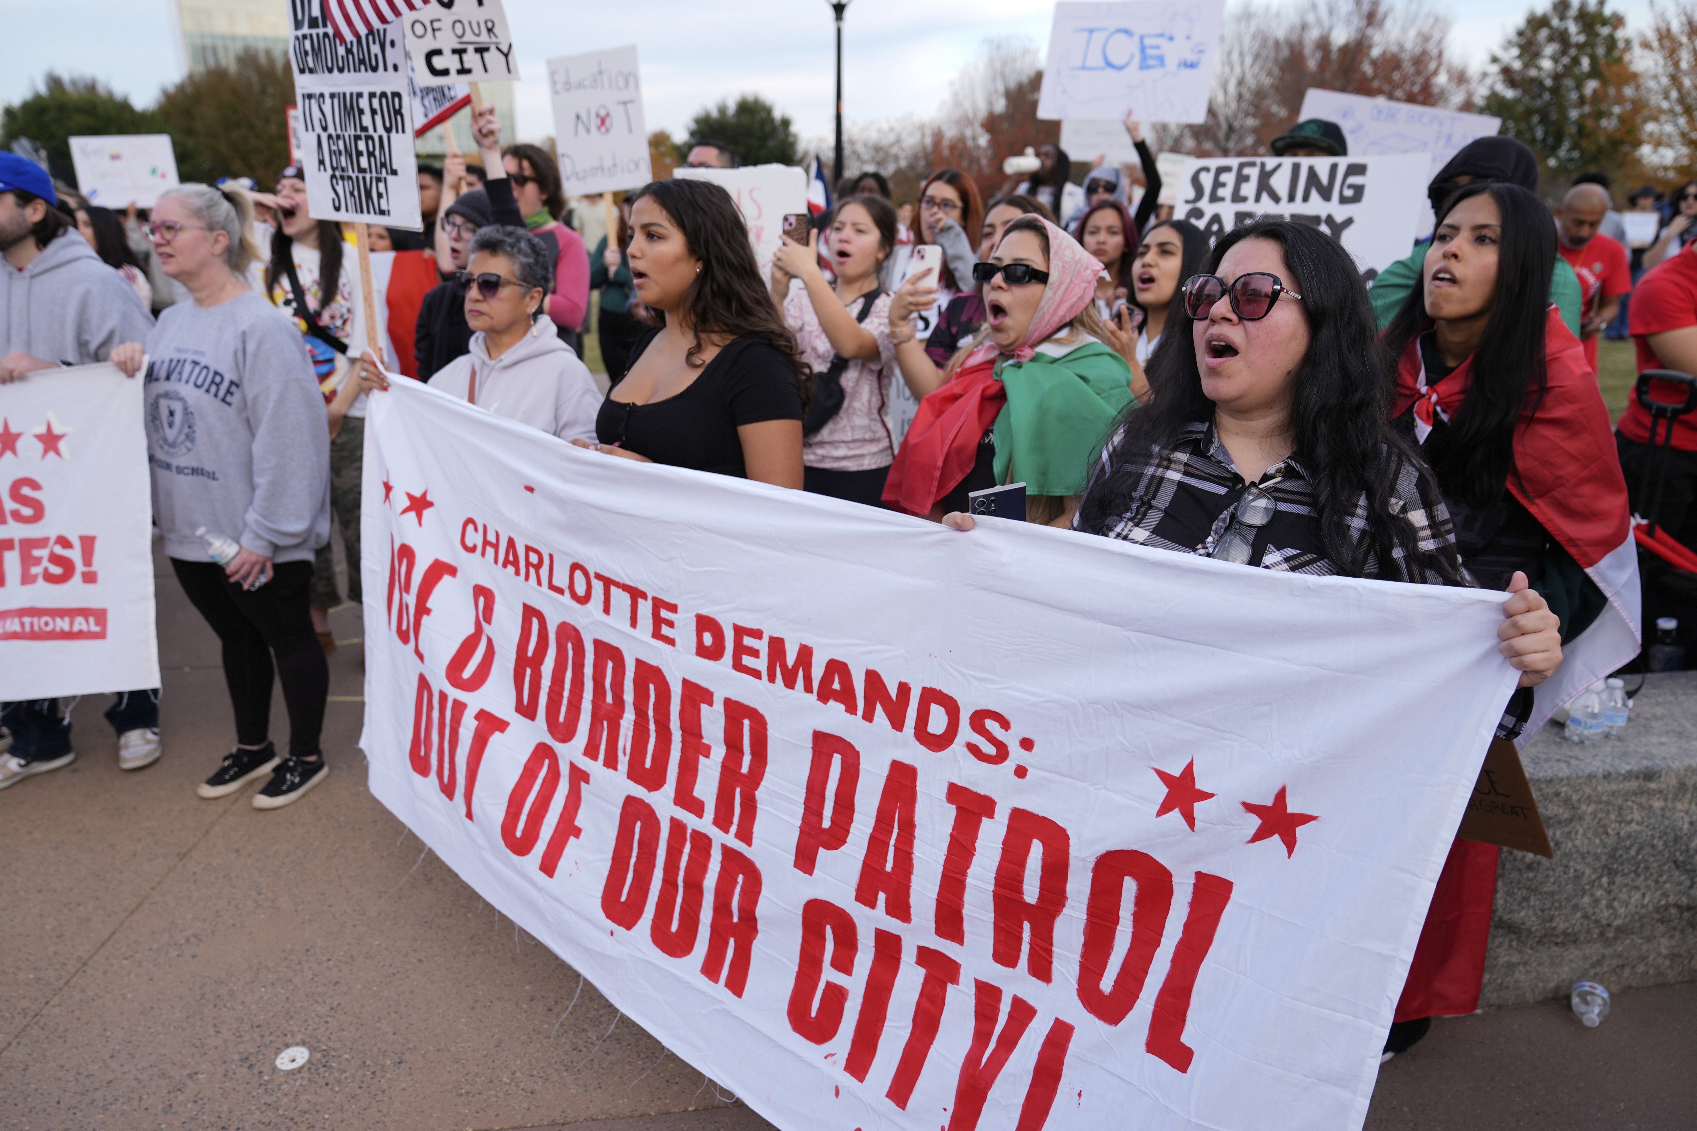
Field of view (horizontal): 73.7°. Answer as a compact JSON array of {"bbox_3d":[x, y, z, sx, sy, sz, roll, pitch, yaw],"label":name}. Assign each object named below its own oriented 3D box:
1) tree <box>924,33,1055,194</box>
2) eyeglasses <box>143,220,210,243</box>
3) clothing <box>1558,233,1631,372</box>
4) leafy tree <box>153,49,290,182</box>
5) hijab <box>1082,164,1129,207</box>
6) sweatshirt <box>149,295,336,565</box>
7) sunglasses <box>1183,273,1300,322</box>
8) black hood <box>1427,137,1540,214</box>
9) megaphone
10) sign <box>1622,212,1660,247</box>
[{"bbox_3d":[6.959,-21.452,56.102,7.200,8.744,6.800,0,18,0],"label":"tree"},{"bbox_3d":[-1.774,-0.883,2.994,0.140,0.050,0.145,6,18,19],"label":"eyeglasses"},{"bbox_3d":[2.765,-0.930,4.400,0.340,0.700,0.550,-11,21,-30],"label":"clothing"},{"bbox_3d":[-24.857,-17.516,46.870,7.200,7.067,6.800,0,18,0],"label":"leafy tree"},{"bbox_3d":[1.244,-1.811,5.458,0.225,0.280,0.230,0,17,0],"label":"hijab"},{"bbox_3d":[-1.591,-0.357,2.930,0.560,0.700,0.440,12,22,31],"label":"sweatshirt"},{"bbox_3d":[0.530,-0.340,1.487,0.146,0.057,0.140,11,6,42],"label":"sunglasses"},{"bbox_3d":[1.545,-0.909,2.750,0.270,0.280,0.230,-2,18,-7],"label":"black hood"},{"bbox_3d":[1.325,-3.075,8.600,0.290,0.210,0.150,-10,21,-27],"label":"megaphone"},{"bbox_3d":[8.417,-3.567,12.000,0.360,0.360,0.020,8,20,22],"label":"sign"}]

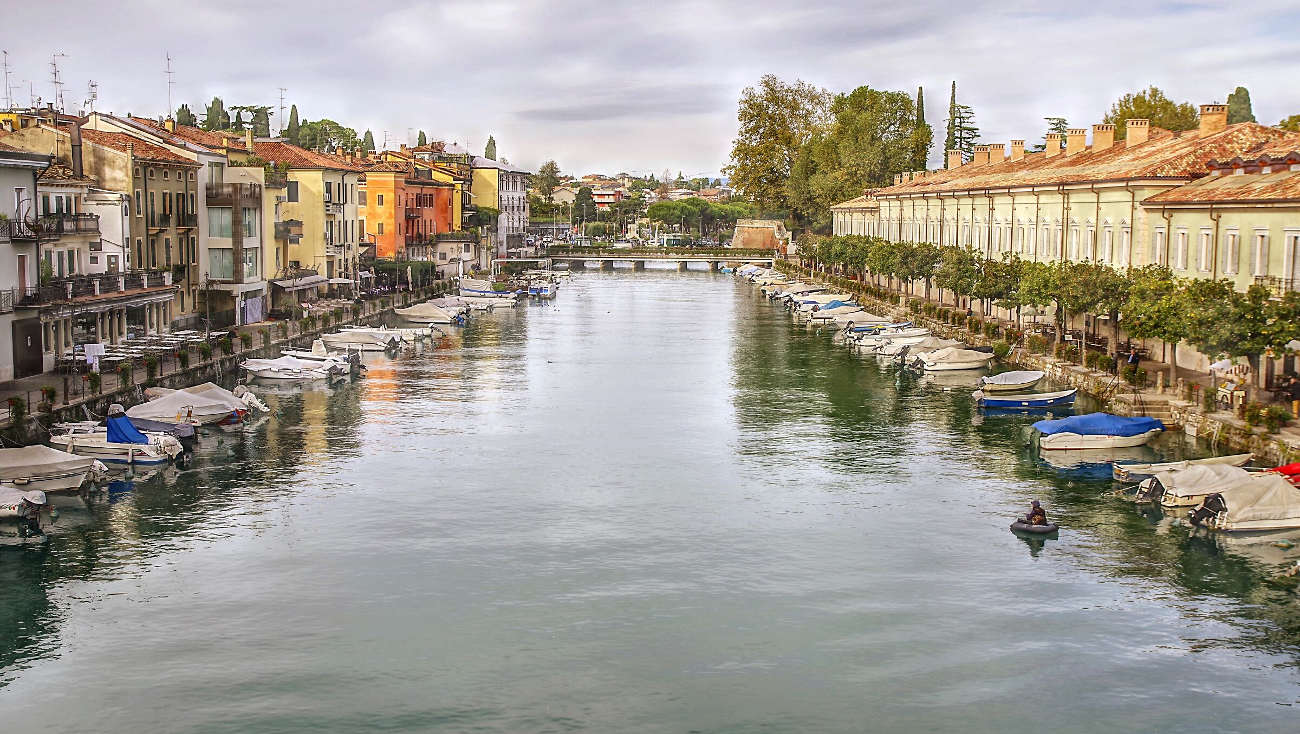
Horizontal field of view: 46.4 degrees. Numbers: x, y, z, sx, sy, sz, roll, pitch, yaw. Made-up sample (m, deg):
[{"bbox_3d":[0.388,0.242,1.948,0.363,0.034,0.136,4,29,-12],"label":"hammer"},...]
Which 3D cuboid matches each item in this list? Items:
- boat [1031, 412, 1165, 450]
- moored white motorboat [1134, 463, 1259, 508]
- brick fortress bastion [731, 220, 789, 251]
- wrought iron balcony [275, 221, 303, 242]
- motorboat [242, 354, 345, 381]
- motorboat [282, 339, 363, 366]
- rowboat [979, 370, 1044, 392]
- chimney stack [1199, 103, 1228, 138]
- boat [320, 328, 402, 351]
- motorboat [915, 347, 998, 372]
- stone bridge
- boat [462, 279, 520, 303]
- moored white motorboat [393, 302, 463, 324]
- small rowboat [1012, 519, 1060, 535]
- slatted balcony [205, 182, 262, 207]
[{"bbox_3d":[19.029,2.679,64.400,5.624,1.350,2.100,0,6,-4],"label":"boat"},{"bbox_3d":[19.126,3.873,52.144,5.340,1.500,2.000,-1,6,-18],"label":"moored white motorboat"},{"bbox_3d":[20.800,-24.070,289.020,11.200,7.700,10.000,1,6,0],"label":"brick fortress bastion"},{"bbox_3d":[-28.138,-10.573,118.069,1.150,1.300,3.300,1,6,2],"label":"wrought iron balcony"},{"bbox_3d":[-20.599,-0.039,87.703,6.196,1.250,2.100,1,6,7],"label":"motorboat"},{"bbox_3d":[-19.788,-0.690,91.635,5.526,1.750,2.100,2,6,18],"label":"motorboat"},{"bbox_3d":[20.015,0.840,83.949,3.650,1.000,1.650,-1,6,-16],"label":"rowboat"},{"bbox_3d":[38.632,-16.811,103.900,1.700,2.350,1.000,0,6,-1],"label":"chimney stack"},{"bbox_3d":[-19.983,-1.935,105.339,5.985,1.400,2.100,2,6,12],"label":"boat"},{"bbox_3d":[19.002,-0.474,94.738,4.900,1.400,2.000,-1,6,-14],"label":"motorboat"},{"bbox_3d":[1.913,-18.140,253.606,39.492,3.500,10.000,1,6,0],"label":"stone bridge"},{"bbox_3d":[-17.754,-8.712,167.611,6.776,2.100,2.400,2,6,15],"label":"boat"},{"bbox_3d":[-19.009,-4.459,129.609,5.500,1.550,2.100,2,6,11],"label":"moored white motorboat"},{"bbox_3d":[11.805,4.864,46.450,1.400,0.380,1.050,1,6,8],"label":"small rowboat"},{"bbox_3d":[-30.150,-12.439,110.340,2.300,1.650,5.600,1,6,2],"label":"slatted balcony"}]

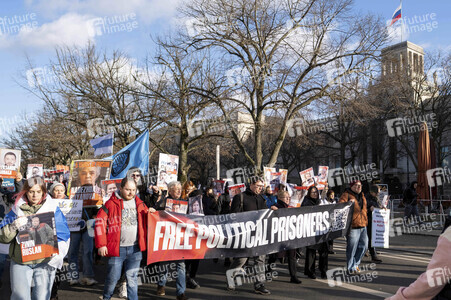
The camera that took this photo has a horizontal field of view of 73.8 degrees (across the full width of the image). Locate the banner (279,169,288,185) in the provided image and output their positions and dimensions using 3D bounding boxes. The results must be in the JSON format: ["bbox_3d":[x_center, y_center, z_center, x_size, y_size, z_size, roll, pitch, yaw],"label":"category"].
[{"bbox_3d":[1.332,0.609,6.900,0.280,0.400,0.020,-3,-4,-25],"label":"banner"}]

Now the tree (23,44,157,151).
[{"bbox_3d":[-9.272,-1.698,20.785,8.800,11.100,7.800,0,-6,0],"label":"tree"}]

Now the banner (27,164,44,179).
[{"bbox_3d":[-3.795,0.459,6.000,0.300,0.410,0.020,2,-6,-15],"label":"banner"}]

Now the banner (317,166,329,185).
[{"bbox_3d":[2.262,0.586,6.900,0.290,0.400,0.020,6,-8,-27],"label":"banner"}]

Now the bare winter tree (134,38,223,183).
[{"bbox_3d":[-2.718,-1.510,17.750,5.300,10.100,5.200,0,-6,0],"label":"bare winter tree"}]

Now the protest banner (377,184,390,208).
[{"bbox_3d":[3.356,0.991,6.400,0.320,0.500,0.020,1,-6,-5],"label":"protest banner"}]

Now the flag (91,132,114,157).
[{"bbox_3d":[-2.866,-0.117,7.000,0.600,0.530,0.120,2,-6,-15],"label":"flag"}]

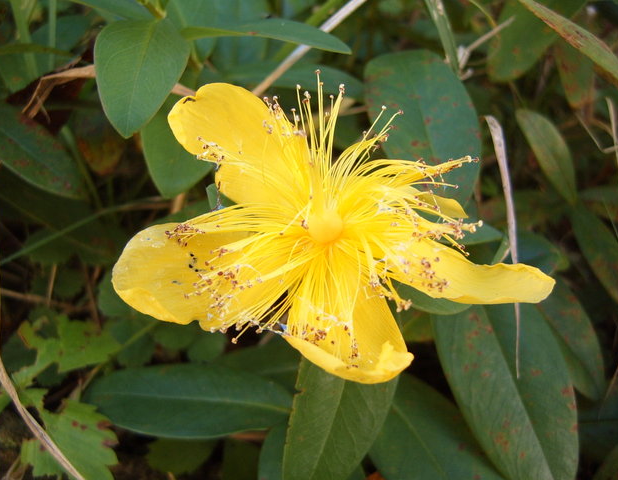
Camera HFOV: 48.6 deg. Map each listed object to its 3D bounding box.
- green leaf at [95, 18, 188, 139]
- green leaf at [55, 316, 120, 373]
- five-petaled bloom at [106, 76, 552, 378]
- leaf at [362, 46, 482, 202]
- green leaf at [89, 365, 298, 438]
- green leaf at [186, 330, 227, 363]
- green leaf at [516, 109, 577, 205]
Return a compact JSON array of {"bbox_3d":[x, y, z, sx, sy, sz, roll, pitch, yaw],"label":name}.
[{"bbox_3d":[-0.042,-0.041,0.172,0.024,0.007,0.036,14,60,5],"label":"green leaf"},{"bbox_3d":[-0.070,0.033,0.215,0.021,0.005,0.018,-22,62,-12],"label":"green leaf"},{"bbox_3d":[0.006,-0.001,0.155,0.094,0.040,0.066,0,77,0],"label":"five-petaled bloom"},{"bbox_3d":[0.033,-0.030,0.200,0.035,0.008,0.055,-14,63,-4],"label":"leaf"},{"bbox_3d":[-0.036,0.048,0.205,0.064,0.008,0.025,4,60,2],"label":"green leaf"},{"bbox_3d":[-0.034,0.035,0.225,0.015,0.004,0.013,0,60,0],"label":"green leaf"},{"bbox_3d":[0.085,-0.030,0.245,0.014,0.006,0.042,-27,72,-17],"label":"green leaf"}]

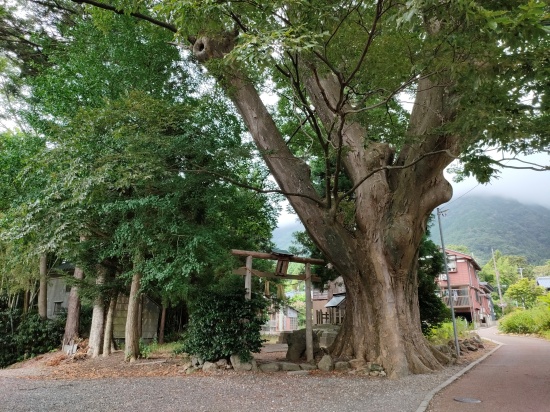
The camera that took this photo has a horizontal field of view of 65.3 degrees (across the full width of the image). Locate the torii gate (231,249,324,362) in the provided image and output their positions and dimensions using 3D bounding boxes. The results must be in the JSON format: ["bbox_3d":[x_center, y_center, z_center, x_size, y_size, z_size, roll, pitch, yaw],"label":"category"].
[{"bbox_3d":[0.228,3.053,13.095,3.750,3.421,0.500,12,-18,-40],"label":"torii gate"}]

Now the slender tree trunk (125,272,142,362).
[{"bbox_3d":[-4.346,3.402,13.271,0.410,2.667,0.410,0,-14,0],"label":"slender tree trunk"}]

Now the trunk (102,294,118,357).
[{"bbox_3d":[-5.454,3.958,14.266,0.280,1.988,0.280,0,-14,0],"label":"trunk"}]

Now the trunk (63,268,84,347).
[{"bbox_3d":[-7.638,3.820,16.362,0.500,3.009,0.500,0,-14,0],"label":"trunk"}]

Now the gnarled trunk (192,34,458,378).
[{"bbox_3d":[1.587,-0.530,14.458,8.800,11.300,4.800,0,-14,0],"label":"gnarled trunk"}]

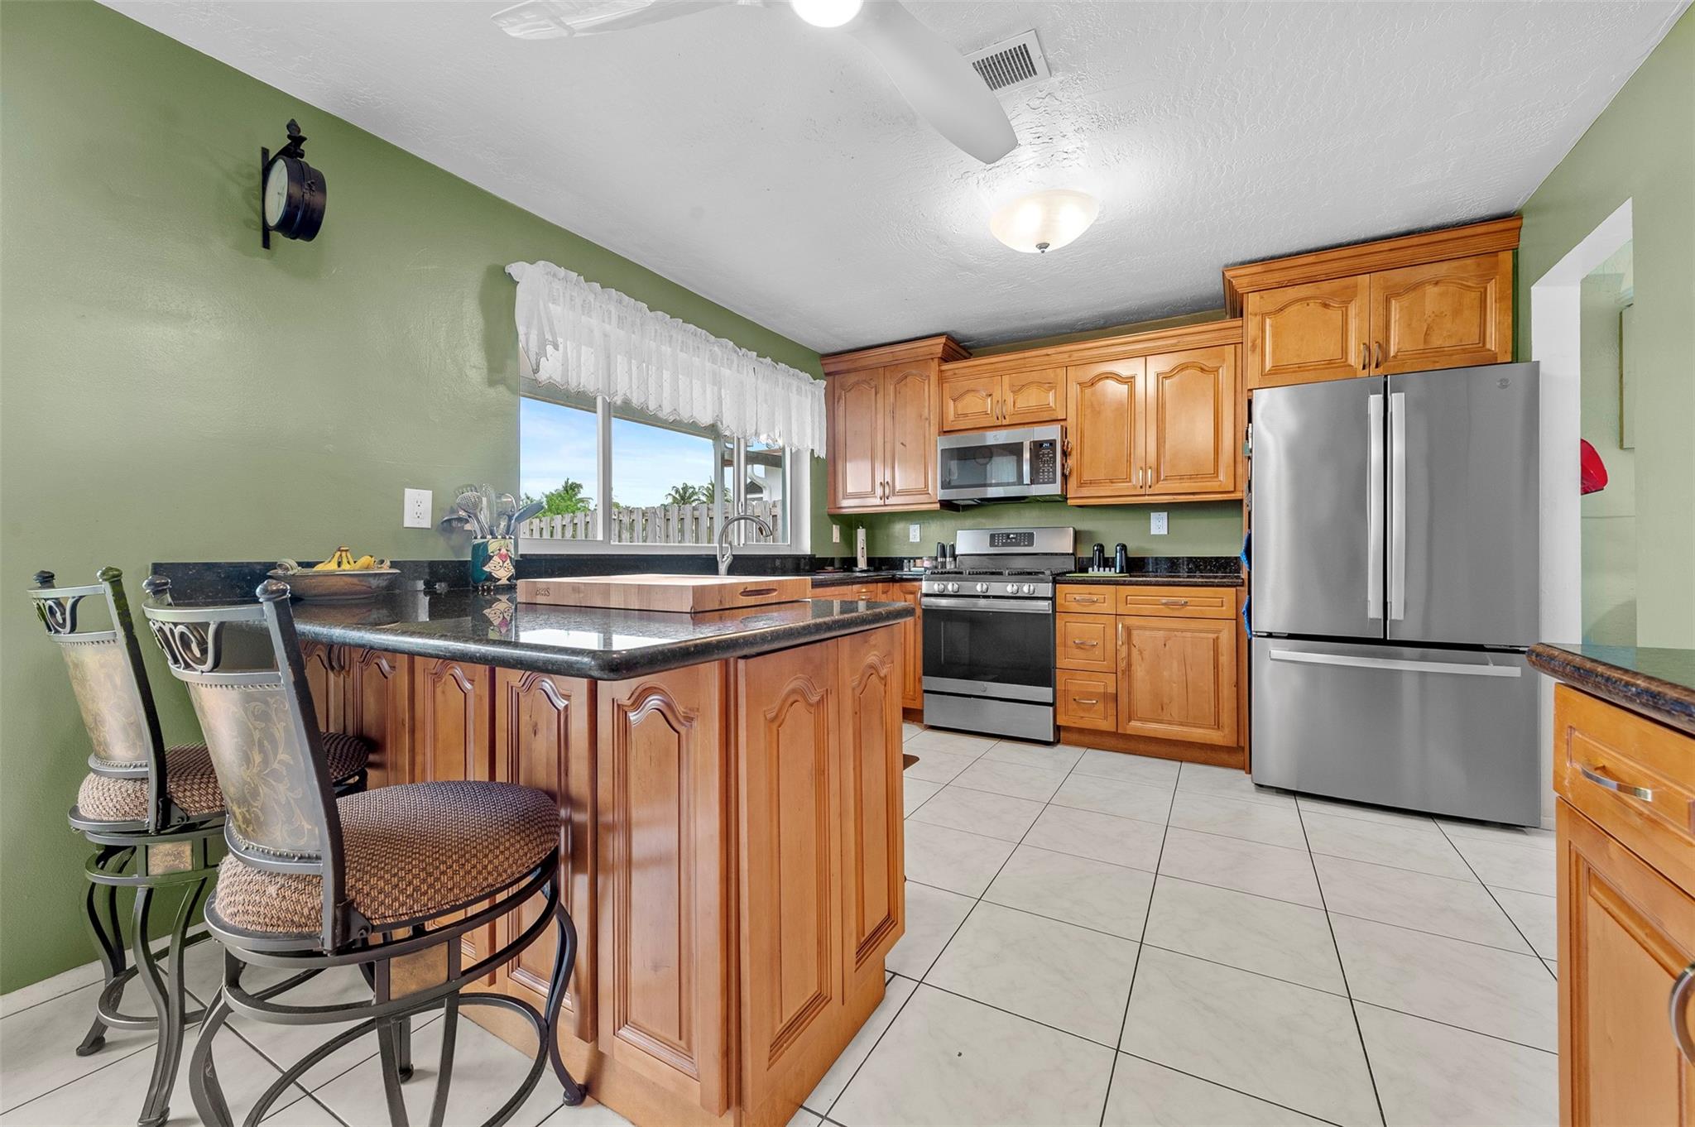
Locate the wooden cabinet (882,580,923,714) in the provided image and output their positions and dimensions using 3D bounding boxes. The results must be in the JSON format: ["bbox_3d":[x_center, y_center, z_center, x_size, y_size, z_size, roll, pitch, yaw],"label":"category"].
[{"bbox_3d":[0.499,0.510,4.302,0.264,0.812,0.620,0,1,30],"label":"wooden cabinet"}]

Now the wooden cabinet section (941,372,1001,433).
[{"bbox_3d":[0.855,-0.992,4.235,0.381,0.299,0.320,0,0,30],"label":"wooden cabinet section"}]

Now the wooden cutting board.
[{"bbox_3d":[-0.495,0.072,1.782,0.610,0.058,0.457,0,1,28],"label":"wooden cutting board"}]

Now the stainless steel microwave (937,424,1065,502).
[{"bbox_3d":[1.008,-0.600,4.160,0.750,0.408,0.395,0,1,30],"label":"stainless steel microwave"}]

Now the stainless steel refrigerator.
[{"bbox_3d":[2.366,0.122,3.007,0.908,1.777,0.880,0,1,30],"label":"stainless steel refrigerator"}]

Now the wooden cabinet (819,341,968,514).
[{"bbox_3d":[0.326,-0.887,4.569,0.913,1.088,0.375,0,1,30],"label":"wooden cabinet"}]

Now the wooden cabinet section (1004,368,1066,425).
[{"bbox_3d":[1.183,-0.990,4.045,0.377,0.299,0.320,0,0,30],"label":"wooden cabinet section"}]

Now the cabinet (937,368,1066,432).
[{"bbox_3d":[1.023,-0.984,4.194,0.800,0.356,0.325,0,1,30],"label":"cabinet"}]

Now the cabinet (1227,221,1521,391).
[{"bbox_3d":[2.429,-1.130,3.195,1.020,0.594,0.640,0,1,30],"label":"cabinet"}]

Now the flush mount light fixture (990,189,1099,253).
[{"bbox_3d":[0.790,-1.335,2.654,0.420,0.170,0.420,0,1,30],"label":"flush mount light fixture"}]

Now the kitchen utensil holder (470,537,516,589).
[{"bbox_3d":[-1.266,-0.001,2.355,0.145,0.186,0.145,0,1,35],"label":"kitchen utensil holder"}]

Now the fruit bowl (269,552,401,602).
[{"bbox_3d":[-1.451,0.034,1.865,0.300,0.130,0.300,0,1,30],"label":"fruit bowl"}]

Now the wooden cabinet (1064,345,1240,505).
[{"bbox_3d":[1.748,-0.744,3.778,0.867,0.819,0.325,0,1,30],"label":"wooden cabinet"}]

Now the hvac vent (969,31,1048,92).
[{"bbox_3d":[0.433,-1.396,1.876,0.200,0.028,0.248,0,1,30],"label":"hvac vent"}]

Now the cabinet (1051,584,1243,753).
[{"bbox_3d":[1.665,0.531,3.635,0.874,0.838,0.630,0,1,30],"label":"cabinet"}]

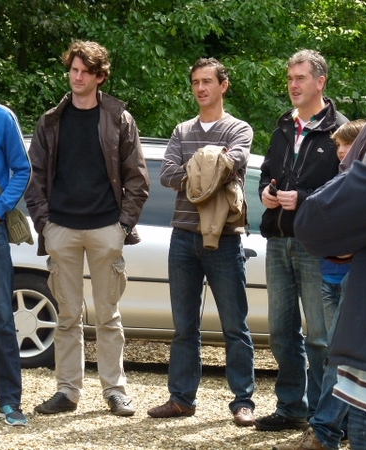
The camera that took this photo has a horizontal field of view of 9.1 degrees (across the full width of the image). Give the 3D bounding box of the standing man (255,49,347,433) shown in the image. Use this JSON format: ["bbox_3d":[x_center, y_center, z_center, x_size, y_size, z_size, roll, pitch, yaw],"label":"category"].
[{"bbox_3d":[0.569,0.073,10.800,0.490,1.790,0.400,3,4,32],"label":"standing man"}]

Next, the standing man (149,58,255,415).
[{"bbox_3d":[0.094,0.070,11.050,0.490,1.760,0.390,2,3,20],"label":"standing man"}]

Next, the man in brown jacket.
[{"bbox_3d":[-0.470,0.012,11.250,0.580,1.820,0.380,1,3,8],"label":"man in brown jacket"}]

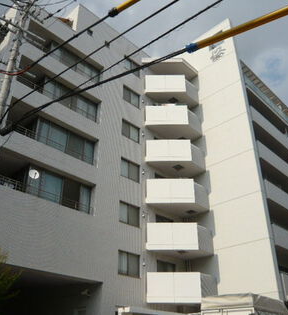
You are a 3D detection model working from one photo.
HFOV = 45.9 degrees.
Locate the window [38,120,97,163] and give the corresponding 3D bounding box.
[{"bbox_3d":[-4.125,-0.804,18.407,0.150,1.650,3.600,-25,-38,38],"label":"window"}]

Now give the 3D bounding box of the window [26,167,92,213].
[{"bbox_3d":[-4.160,1.647,17.013,0.150,1.650,3.700,-25,-38,38],"label":"window"}]

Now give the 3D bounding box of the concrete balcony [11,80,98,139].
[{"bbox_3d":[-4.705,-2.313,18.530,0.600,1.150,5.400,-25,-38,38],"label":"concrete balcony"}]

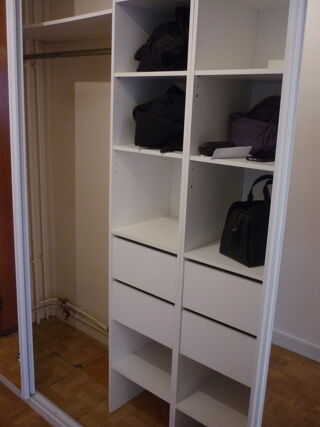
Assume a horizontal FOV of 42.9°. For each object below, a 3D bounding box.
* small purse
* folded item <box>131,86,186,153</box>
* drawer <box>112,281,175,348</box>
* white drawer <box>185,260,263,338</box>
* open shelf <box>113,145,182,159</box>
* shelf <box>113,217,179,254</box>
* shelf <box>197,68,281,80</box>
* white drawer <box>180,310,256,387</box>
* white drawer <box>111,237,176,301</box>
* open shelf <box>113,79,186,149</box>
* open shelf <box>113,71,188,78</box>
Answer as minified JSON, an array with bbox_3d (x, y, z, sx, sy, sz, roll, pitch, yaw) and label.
[{"bbox_3d":[0.395,0.001,1.550,0.267,0.326,0.172,-8,18,-32],"label":"small purse"},{"bbox_3d":[0.061,-0.394,1.680,0.329,0.246,0.211,14,19,37],"label":"folded item"},{"bbox_3d":[0.029,0.405,1.891,0.361,0.193,0.343,14,19,37],"label":"drawer"},{"bbox_3d":[0.325,0.276,1.611,0.321,0.198,0.343,14,19,37],"label":"white drawer"},{"bbox_3d":[0.060,-0.271,1.722,0.361,0.016,0.364,14,19,37],"label":"open shelf"},{"bbox_3d":[0.047,0.093,1.818,0.361,0.018,0.364,14,19,37],"label":"shelf"},{"bbox_3d":[0.358,-0.475,1.422,0.321,0.016,0.364,14,19,37],"label":"shelf"},{"bbox_3d":[0.318,0.476,1.664,0.321,0.193,0.343,14,19,37],"label":"white drawer"},{"bbox_3d":[0.036,0.206,1.839,0.361,0.198,0.343,14,19,37],"label":"white drawer"},{"bbox_3d":[0.068,-0.410,1.689,0.361,0.274,0.376,14,19,37],"label":"open shelf"},{"bbox_3d":[0.070,-0.545,1.649,0.361,0.016,0.364,14,19,37],"label":"open shelf"}]

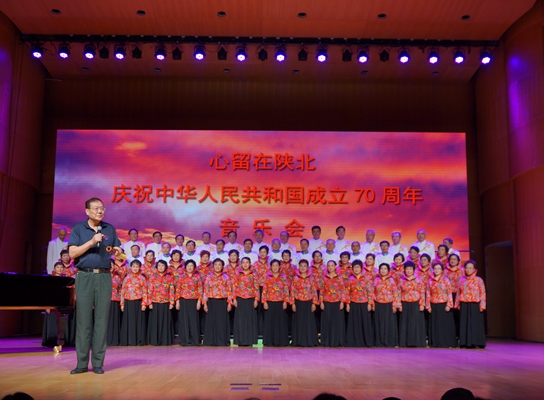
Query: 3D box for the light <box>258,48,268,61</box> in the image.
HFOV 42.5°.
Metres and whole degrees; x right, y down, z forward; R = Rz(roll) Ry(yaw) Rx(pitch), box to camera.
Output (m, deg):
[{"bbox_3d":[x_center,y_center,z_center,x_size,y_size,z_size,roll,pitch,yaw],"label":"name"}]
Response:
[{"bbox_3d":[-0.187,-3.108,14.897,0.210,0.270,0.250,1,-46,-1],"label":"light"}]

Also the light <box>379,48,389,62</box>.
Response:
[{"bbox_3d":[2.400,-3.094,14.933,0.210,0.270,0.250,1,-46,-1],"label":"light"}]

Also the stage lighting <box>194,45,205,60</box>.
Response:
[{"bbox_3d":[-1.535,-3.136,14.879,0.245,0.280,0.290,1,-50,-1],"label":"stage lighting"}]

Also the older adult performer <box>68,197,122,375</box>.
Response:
[{"bbox_3d":[-1.837,0.883,7.285,0.580,1.770,0.420,3,-9,-18],"label":"older adult performer"}]

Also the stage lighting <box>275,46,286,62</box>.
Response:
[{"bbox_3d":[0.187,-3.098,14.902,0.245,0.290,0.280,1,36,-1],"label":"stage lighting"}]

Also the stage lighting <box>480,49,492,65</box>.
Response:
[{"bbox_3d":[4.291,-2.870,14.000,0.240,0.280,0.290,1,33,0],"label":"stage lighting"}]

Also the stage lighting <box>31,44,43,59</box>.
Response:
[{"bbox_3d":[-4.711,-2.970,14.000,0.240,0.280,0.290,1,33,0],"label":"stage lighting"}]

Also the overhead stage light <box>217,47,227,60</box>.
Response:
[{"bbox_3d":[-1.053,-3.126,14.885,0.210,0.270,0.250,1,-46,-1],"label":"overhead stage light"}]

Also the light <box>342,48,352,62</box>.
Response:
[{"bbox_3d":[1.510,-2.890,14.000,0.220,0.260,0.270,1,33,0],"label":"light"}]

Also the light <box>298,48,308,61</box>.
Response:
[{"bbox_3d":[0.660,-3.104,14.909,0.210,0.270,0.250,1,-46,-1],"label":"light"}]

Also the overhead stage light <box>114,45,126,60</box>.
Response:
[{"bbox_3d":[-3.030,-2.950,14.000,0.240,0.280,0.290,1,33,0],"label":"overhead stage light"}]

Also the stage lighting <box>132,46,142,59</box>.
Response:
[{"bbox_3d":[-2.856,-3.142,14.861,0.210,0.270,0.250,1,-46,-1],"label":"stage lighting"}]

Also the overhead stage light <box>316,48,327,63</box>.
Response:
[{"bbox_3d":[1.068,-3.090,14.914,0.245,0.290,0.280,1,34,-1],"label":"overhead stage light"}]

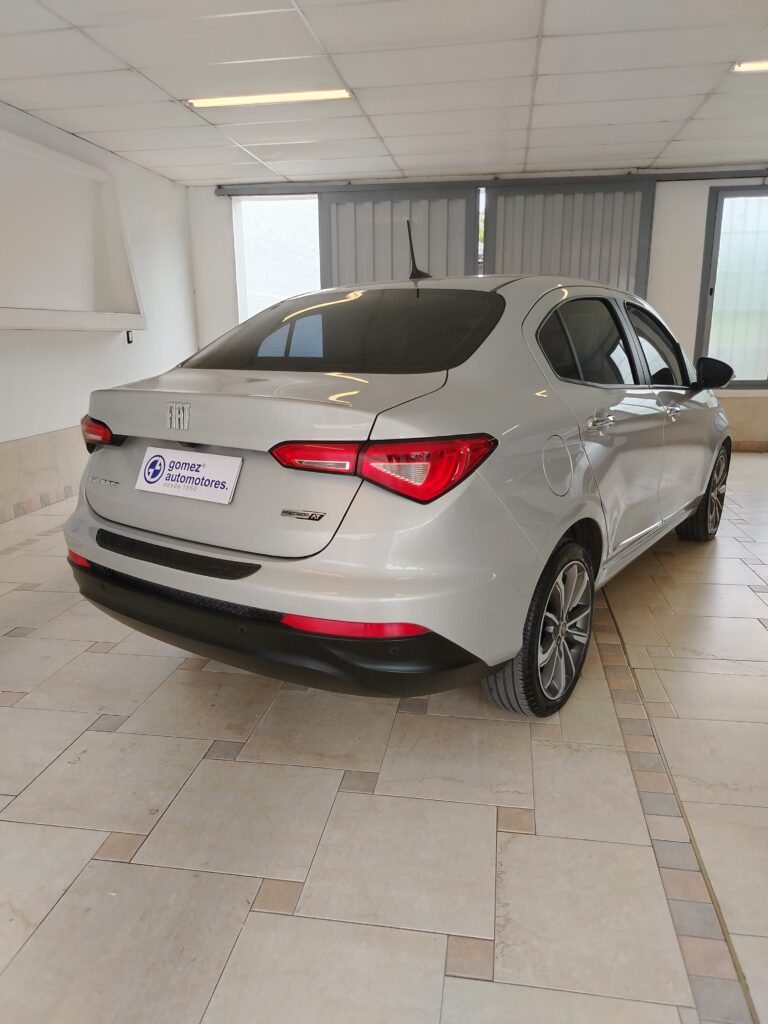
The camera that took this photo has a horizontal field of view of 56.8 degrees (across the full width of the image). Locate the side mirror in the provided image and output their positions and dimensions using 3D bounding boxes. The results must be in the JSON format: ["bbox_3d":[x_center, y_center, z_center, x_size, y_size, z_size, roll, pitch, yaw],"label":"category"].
[{"bbox_3d":[1.629,-0.687,3.516,0.220,0.165,0.150,9,17,34],"label":"side mirror"}]

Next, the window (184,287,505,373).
[{"bbox_3d":[-0.176,-0.638,2.493,1.220,0.091,0.596,9,43,34],"label":"window"}]

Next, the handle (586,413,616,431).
[{"bbox_3d":[0.727,-0.304,2.357,0.050,0.048,0.225,10,18,38],"label":"handle"}]

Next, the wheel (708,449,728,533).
[{"bbox_3d":[1.989,-0.127,4.434,0.180,0.470,0.470,9,17,34],"label":"wheel"}]

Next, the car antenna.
[{"bbox_3d":[0.145,-1.052,2.866,0.050,0.223,0.190,9,17,34],"label":"car antenna"}]

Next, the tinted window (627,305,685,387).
[{"bbox_3d":[1.274,-0.756,3.274,0.040,0.421,0.682,-17,2,38],"label":"tinted window"}]

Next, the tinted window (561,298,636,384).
[{"bbox_3d":[0.795,-0.622,2.623,0.040,0.365,0.542,-15,2,39],"label":"tinted window"}]

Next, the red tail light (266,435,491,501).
[{"bbox_3d":[0.007,-0.110,1.830,0.603,0.162,0.173,-1,14,-3],"label":"red tail light"}]

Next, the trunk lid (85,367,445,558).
[{"bbox_3d":[-0.431,-0.184,2.225,1.200,0.510,0.550,9,17,34],"label":"trunk lid"}]

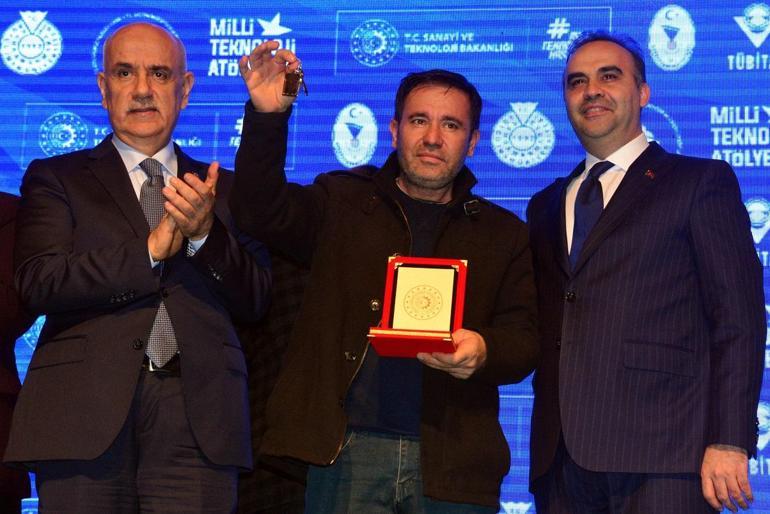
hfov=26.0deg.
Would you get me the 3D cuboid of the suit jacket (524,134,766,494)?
[{"bbox_3d":[0.563,0.097,3.650,0.560,0.760,0.340,-6,-12,38],"label":"suit jacket"}]

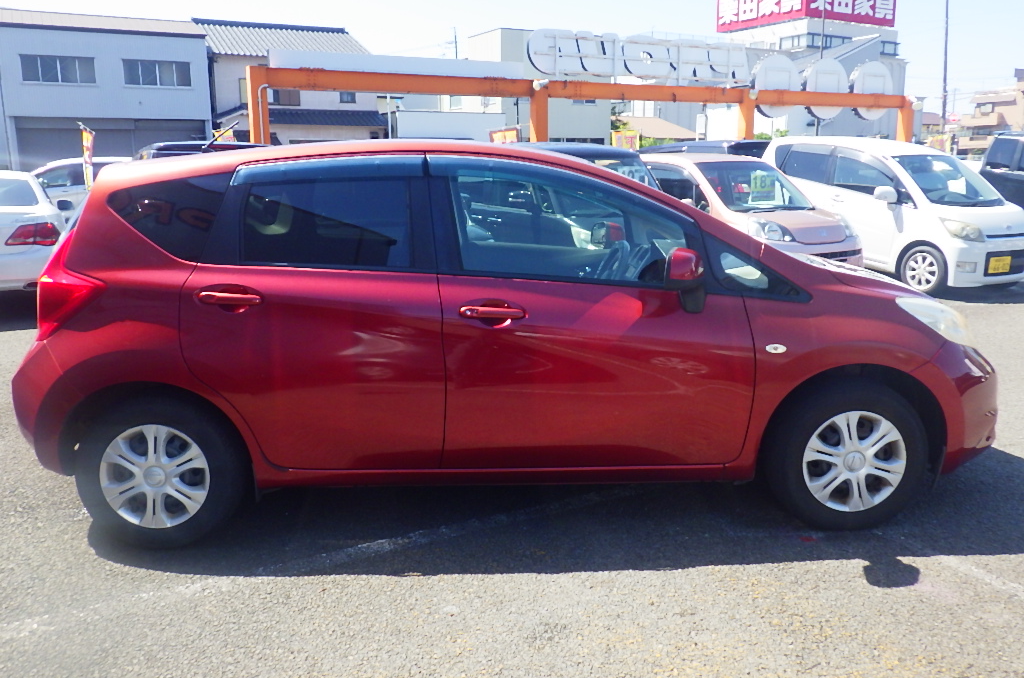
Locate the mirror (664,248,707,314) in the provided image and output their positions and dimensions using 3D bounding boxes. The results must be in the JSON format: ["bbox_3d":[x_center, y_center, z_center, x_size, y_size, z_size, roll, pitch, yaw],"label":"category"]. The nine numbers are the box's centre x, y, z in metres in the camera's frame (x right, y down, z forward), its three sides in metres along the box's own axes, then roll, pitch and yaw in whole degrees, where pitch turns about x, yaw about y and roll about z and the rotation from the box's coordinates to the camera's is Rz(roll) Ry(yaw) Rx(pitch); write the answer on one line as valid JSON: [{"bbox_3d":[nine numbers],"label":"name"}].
[{"bbox_3d":[0.598,-0.199,2.883,0.140,0.230,0.210,-1,12,-2],"label":"mirror"}]

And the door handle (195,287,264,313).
[{"bbox_3d":[-0.994,-0.135,2.906,0.235,0.085,0.055,-1,11,-2],"label":"door handle"}]

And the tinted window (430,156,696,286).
[{"bbox_3d":[0.189,-0.427,3.033,0.980,0.490,0.070,-1,-8,-2],"label":"tinted window"}]

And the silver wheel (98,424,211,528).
[{"bbox_3d":[-1.308,0.497,3.084,0.400,0.400,0.150,-1,11,-2],"label":"silver wheel"}]

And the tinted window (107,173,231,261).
[{"bbox_3d":[-1.242,-0.431,2.988,0.475,0.325,0.050,0,-3,4],"label":"tinted window"}]

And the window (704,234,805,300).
[{"bbox_3d":[0.909,-0.265,3.092,0.380,0.255,0.060,-3,-8,-14],"label":"window"}]

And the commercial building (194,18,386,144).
[{"bbox_3d":[-10.104,-9.936,36.804,7.300,8.000,7.400,-6,12,-24],"label":"commercial building"}]

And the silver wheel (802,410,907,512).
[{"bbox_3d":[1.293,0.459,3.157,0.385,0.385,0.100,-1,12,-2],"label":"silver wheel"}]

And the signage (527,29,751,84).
[{"bbox_3d":[3.116,-6.484,19.140,6.310,1.020,0.220,-7,14,-27],"label":"signage"}]

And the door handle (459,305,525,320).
[{"bbox_3d":[-0.072,-0.094,2.944,0.230,0.050,0.050,-1,11,-2],"label":"door handle"}]

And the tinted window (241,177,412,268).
[{"bbox_3d":[-0.670,-0.422,2.992,0.615,0.325,0.040,-1,-4,-2],"label":"tinted window"}]

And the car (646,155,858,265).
[{"bbox_3d":[2.270,-1.345,9.450,1.475,1.575,3.395,-7,14,-29],"label":"car"}]

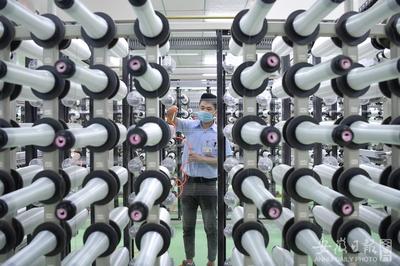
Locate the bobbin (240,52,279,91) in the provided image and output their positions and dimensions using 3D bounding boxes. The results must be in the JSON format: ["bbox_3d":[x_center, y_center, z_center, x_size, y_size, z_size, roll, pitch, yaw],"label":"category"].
[{"bbox_3d":[0.264,-0.266,1.151,0.112,0.112,0.377,0,2,0],"label":"bobbin"}]

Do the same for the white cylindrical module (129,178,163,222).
[{"bbox_3d":[-0.235,0.291,1.151,0.112,0.112,0.377,0,2,-1],"label":"white cylindrical module"}]

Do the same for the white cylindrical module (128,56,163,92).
[{"bbox_3d":[-0.238,-0.255,1.151,0.112,0.112,0.377,0,2,-1],"label":"white cylindrical module"}]

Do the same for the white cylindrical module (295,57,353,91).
[{"bbox_3d":[0.532,-0.260,1.151,0.112,0.112,0.377,0,2,1],"label":"white cylindrical module"}]

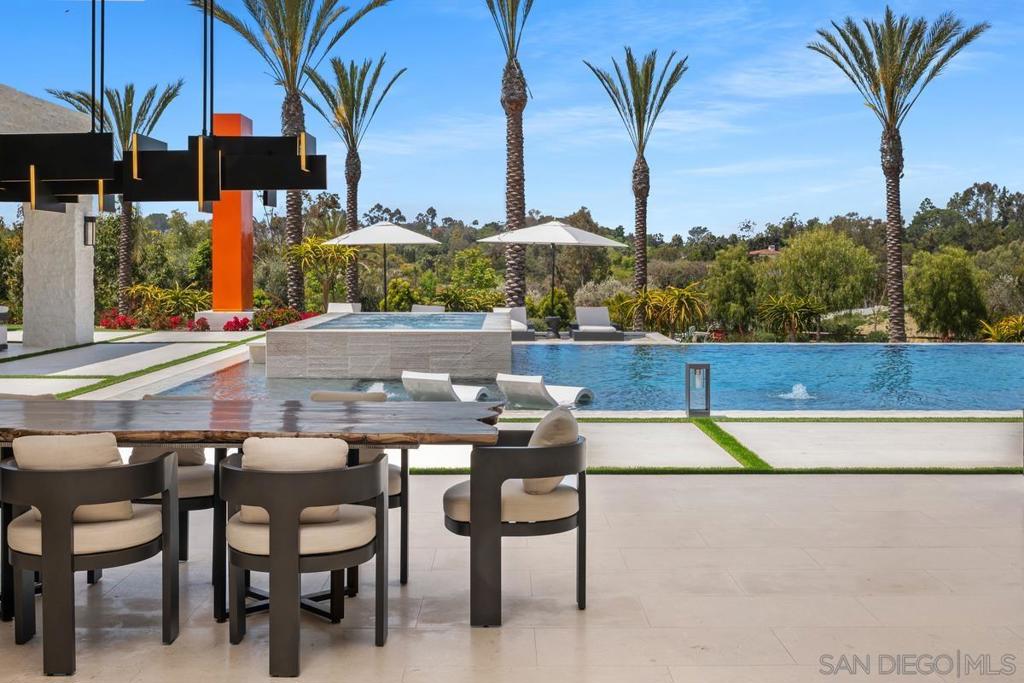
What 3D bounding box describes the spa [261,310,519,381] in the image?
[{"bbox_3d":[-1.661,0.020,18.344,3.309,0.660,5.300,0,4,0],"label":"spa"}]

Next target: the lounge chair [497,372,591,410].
[{"bbox_3d":[0.431,0.620,13.190,0.600,0.600,1.500,2,4,27],"label":"lounge chair"}]

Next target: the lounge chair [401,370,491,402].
[{"bbox_3d":[-0.673,0.601,13.472,0.600,0.600,1.500,1,4,21],"label":"lounge chair"}]

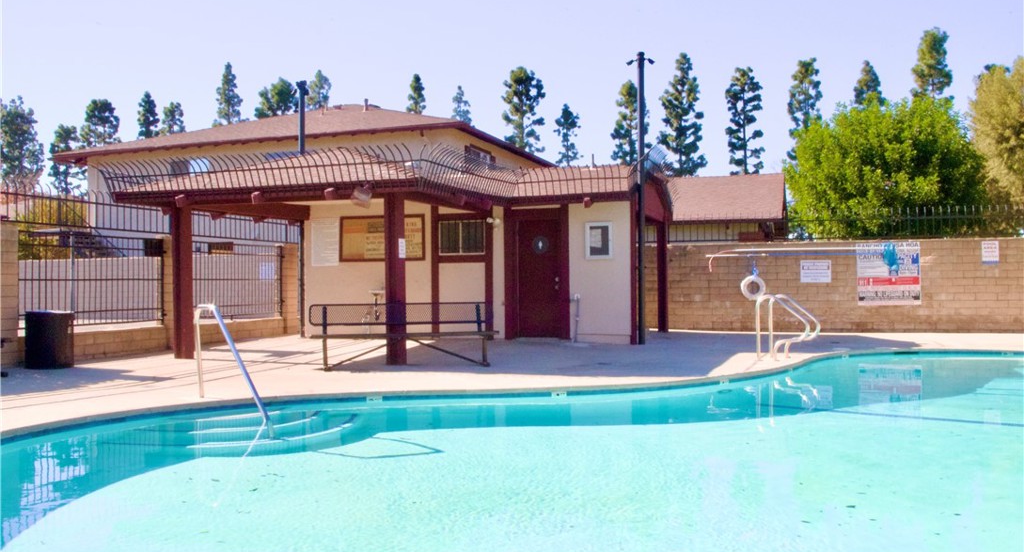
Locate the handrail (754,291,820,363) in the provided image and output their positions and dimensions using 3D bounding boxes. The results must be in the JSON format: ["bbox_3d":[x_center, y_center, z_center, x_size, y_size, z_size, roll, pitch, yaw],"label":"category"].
[{"bbox_3d":[3.757,0.699,12.018,0.730,0.880,0.550,0,0,23],"label":"handrail"}]

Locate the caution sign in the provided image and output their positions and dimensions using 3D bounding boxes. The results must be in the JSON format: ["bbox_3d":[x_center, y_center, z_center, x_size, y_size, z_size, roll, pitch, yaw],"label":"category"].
[{"bbox_3d":[7.452,-0.038,17.385,1.160,1.230,0.020,0,0,17],"label":"caution sign"}]

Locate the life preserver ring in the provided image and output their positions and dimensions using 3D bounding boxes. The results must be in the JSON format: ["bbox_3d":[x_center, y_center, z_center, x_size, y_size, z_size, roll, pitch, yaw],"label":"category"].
[{"bbox_3d":[4.966,0.260,18.081,0.510,0.510,0.110,0,0,17],"label":"life preserver ring"}]

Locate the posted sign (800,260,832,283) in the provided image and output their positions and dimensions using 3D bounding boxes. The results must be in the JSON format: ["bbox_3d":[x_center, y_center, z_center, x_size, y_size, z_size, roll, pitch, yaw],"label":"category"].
[{"bbox_3d":[6.152,-0.085,17.793,0.590,0.450,0.020,0,0,17],"label":"posted sign"}]

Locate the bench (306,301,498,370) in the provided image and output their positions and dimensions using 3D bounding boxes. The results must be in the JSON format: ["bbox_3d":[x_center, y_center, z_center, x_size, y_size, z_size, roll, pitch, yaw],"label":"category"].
[{"bbox_3d":[-1.378,0.763,11.381,2.420,0.820,0.560,0,0,-10],"label":"bench"}]

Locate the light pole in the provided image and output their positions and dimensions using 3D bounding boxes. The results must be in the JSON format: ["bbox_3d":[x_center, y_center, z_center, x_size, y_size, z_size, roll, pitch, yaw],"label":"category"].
[{"bbox_3d":[2.207,-1.330,15.040,0.480,4.980,0.160,0,0,17],"label":"light pole"}]

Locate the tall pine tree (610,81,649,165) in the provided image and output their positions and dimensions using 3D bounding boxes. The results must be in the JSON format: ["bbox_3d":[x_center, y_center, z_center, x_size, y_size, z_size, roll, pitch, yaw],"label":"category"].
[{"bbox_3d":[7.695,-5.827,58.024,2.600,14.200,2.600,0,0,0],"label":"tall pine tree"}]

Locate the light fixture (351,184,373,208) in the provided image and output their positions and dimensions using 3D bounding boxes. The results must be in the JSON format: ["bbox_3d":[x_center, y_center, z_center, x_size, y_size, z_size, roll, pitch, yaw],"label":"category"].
[{"bbox_3d":[-1.885,-1.010,11.043,0.240,0.270,0.240,0,0,17],"label":"light fixture"}]

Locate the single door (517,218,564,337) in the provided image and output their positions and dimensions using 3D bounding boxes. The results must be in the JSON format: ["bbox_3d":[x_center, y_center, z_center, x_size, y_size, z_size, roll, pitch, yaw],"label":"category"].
[{"bbox_3d":[0.490,0.044,15.388,0.820,2.080,0.060,0,0,17],"label":"single door"}]

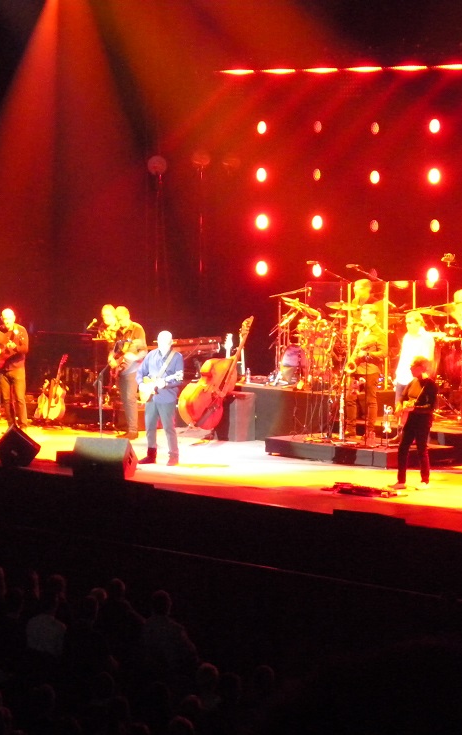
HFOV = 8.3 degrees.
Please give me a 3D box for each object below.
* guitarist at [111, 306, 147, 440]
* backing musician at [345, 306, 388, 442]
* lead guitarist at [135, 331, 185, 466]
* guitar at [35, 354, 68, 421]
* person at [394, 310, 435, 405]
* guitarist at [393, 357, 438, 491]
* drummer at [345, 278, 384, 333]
[{"bbox_3d":[-1.489,0.083,45.832,0.540,1.880,0.560,-3,5,-35],"label":"guitarist"},{"bbox_3d":[1.865,0.061,43.634,0.560,1.840,0.520,3,5,38],"label":"backing musician"},{"bbox_3d":[-0.946,0.424,42.535,0.620,1.790,0.450,2,5,24],"label":"lead guitarist"},{"bbox_3d":[-2.642,0.310,48.000,0.130,1.020,0.400,15,-7,-41],"label":"guitar"},{"bbox_3d":[2.496,0.143,43.135,0.560,1.790,0.420,3,5,33],"label":"person"},{"bbox_3d":[2.311,0.697,39.940,0.540,1.650,0.540,-3,5,-33],"label":"guitarist"},{"bbox_3d":[1.998,-0.536,46.747,0.750,1.460,0.700,-4,6,-42],"label":"drummer"}]

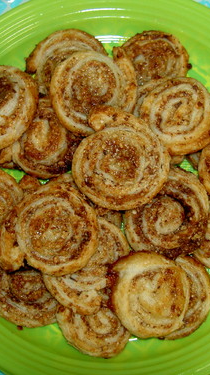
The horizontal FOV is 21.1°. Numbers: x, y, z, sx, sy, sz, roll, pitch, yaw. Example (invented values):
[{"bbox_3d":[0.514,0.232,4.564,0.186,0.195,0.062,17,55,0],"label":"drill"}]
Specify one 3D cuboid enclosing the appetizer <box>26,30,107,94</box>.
[{"bbox_3d":[-0.024,-0.076,0.372,0.051,0.016,0.051,0,82,1],"label":"appetizer"}]

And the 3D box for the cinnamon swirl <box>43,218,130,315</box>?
[{"bbox_3d":[-0.012,0.048,0.354,0.055,0.014,0.062,0,80,1],"label":"cinnamon swirl"}]

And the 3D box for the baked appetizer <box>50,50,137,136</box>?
[{"bbox_3d":[-0.007,-0.060,0.364,0.056,0.016,0.054,0,80,1],"label":"baked appetizer"}]

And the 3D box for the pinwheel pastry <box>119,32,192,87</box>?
[{"bbox_3d":[0.033,-0.080,0.374,0.045,0.016,0.045,0,82,1],"label":"pinwheel pastry"}]

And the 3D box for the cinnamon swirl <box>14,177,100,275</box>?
[{"bbox_3d":[-0.034,0.024,0.346,0.061,0.016,0.060,0,80,1],"label":"cinnamon swirl"}]

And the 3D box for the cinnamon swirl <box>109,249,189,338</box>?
[{"bbox_3d":[0.027,0.065,0.344,0.048,0.016,0.053,-1,80,4],"label":"cinnamon swirl"}]

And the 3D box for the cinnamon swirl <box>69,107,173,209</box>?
[{"bbox_3d":[0.009,-0.018,0.347,0.060,0.016,0.064,0,80,1],"label":"cinnamon swirl"}]

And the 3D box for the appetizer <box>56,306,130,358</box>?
[{"bbox_3d":[-0.007,0.083,0.353,0.046,0.016,0.046,0,82,1],"label":"appetizer"}]

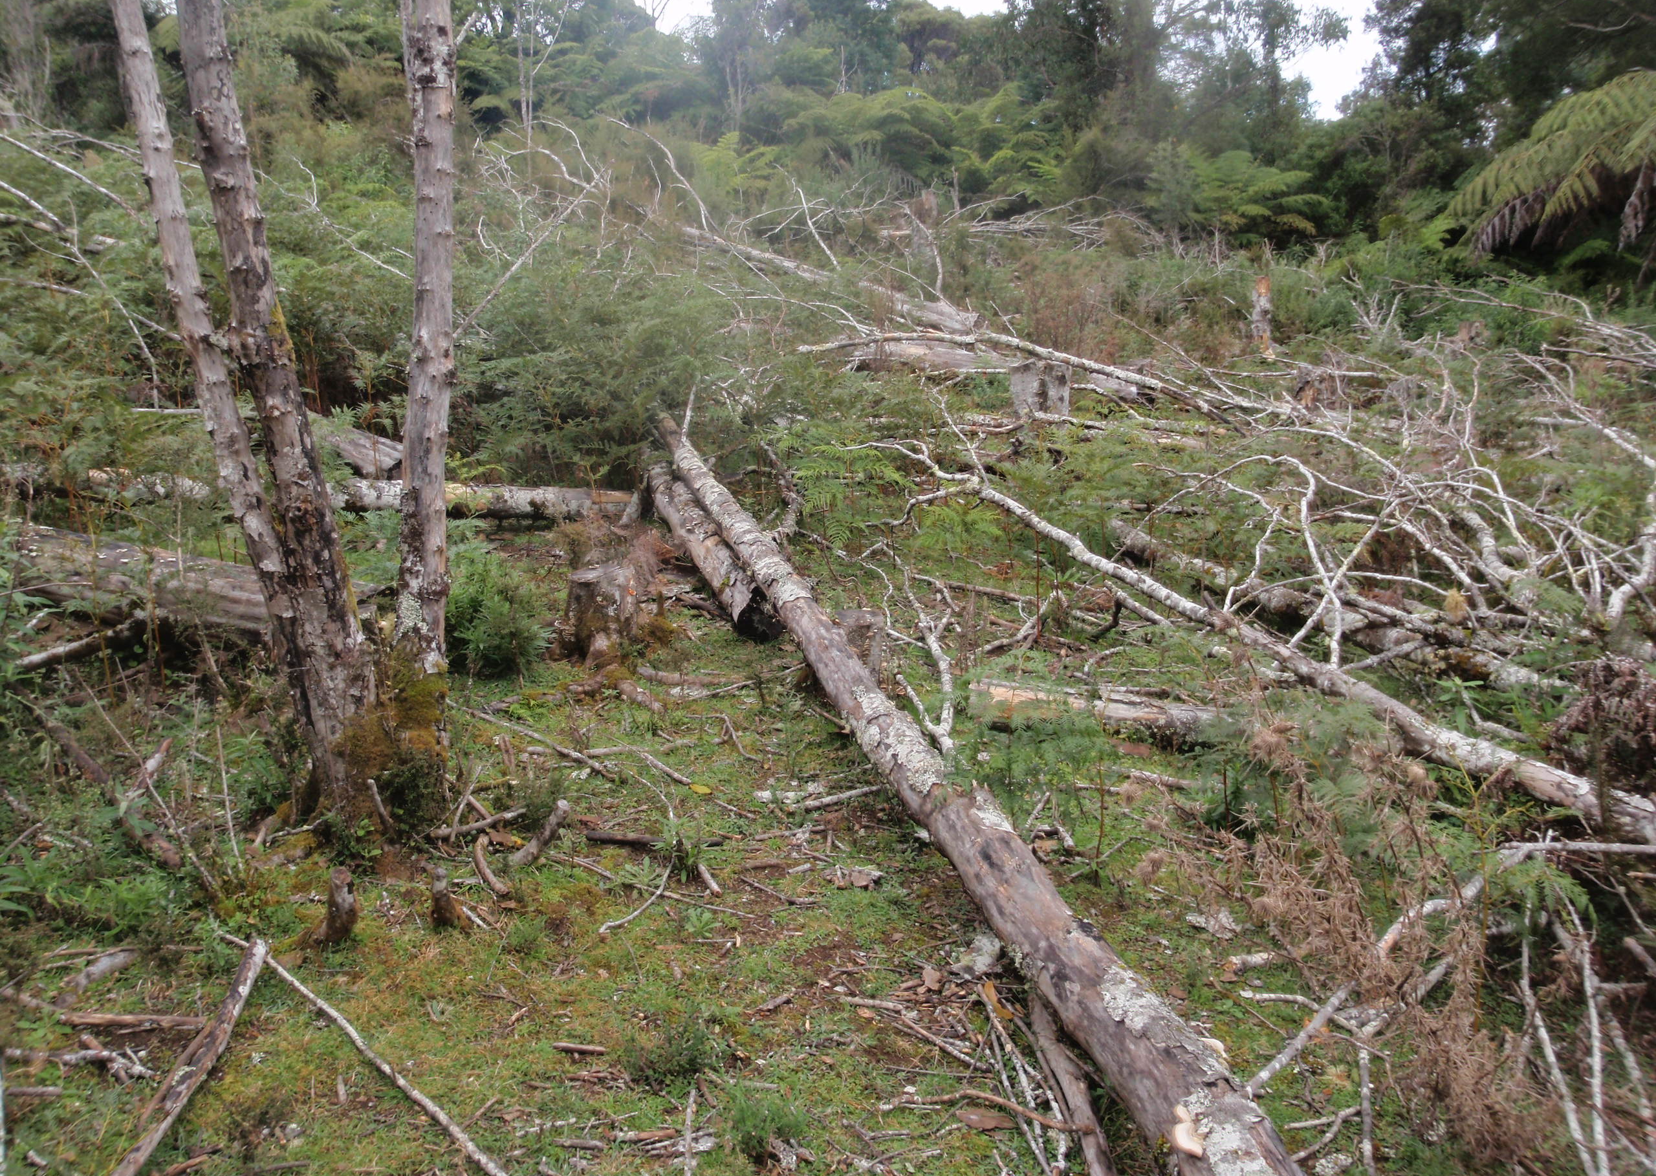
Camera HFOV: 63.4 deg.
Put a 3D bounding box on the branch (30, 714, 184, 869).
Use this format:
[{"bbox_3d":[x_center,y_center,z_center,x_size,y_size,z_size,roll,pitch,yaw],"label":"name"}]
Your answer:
[{"bbox_3d":[-2.001,0.502,3.755,0.160,0.120,1.222,-12,21,-43],"label":"branch"}]

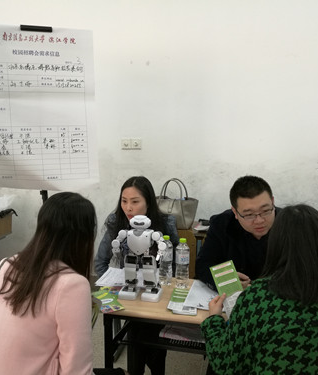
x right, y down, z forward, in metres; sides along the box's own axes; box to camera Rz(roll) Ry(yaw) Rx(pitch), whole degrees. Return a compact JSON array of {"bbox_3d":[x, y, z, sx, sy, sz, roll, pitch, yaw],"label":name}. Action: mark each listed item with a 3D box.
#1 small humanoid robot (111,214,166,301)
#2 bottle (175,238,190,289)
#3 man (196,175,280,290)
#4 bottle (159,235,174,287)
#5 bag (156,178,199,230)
[{"bbox_3d":[-0.086,0.313,1.770,0.235,0.388,0.128,2,11,12],"label":"small humanoid robot"},{"bbox_3d":[0.117,0.364,1.883,0.066,0.245,0.066,2,11,11],"label":"bottle"},{"bbox_3d":[0.410,0.553,1.995,0.540,1.300,0.720,0,11,0],"label":"man"},{"bbox_3d":[0.037,0.357,1.916,0.066,0.245,0.066,2,11,11],"label":"bottle"},{"bbox_3d":[0.114,0.110,2.876,0.360,0.357,0.170,3,12,14],"label":"bag"}]

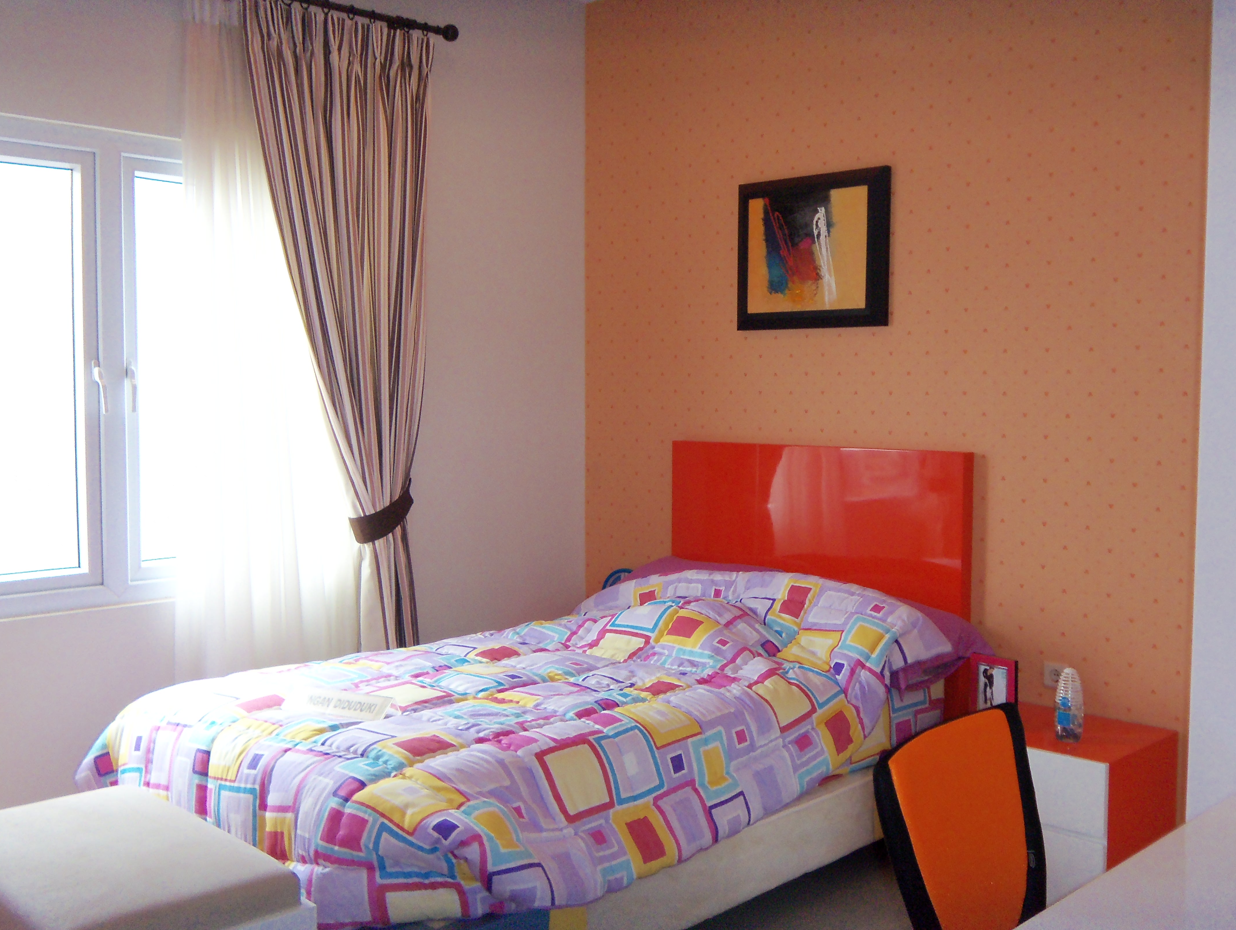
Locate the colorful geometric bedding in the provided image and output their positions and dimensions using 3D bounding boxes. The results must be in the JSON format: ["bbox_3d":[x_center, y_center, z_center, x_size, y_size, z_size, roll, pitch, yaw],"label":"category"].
[{"bbox_3d":[-0.208,0.694,3.798,2.150,0.600,1.560,-3,5,-45],"label":"colorful geometric bedding"}]

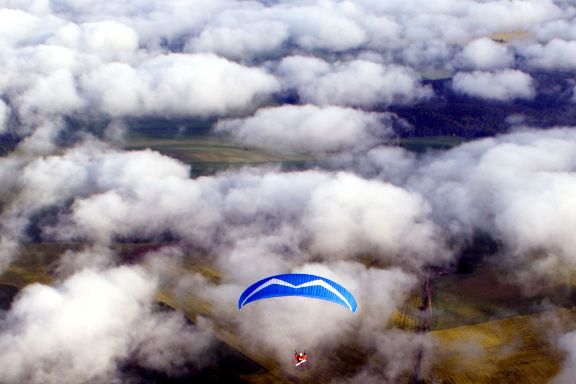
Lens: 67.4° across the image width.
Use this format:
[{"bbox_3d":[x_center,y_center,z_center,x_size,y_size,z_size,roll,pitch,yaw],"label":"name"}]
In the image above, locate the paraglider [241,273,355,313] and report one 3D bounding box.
[{"bbox_3d":[0.860,8.470,35.300,9.800,2.700,2.750,1,29,2],"label":"paraglider"}]

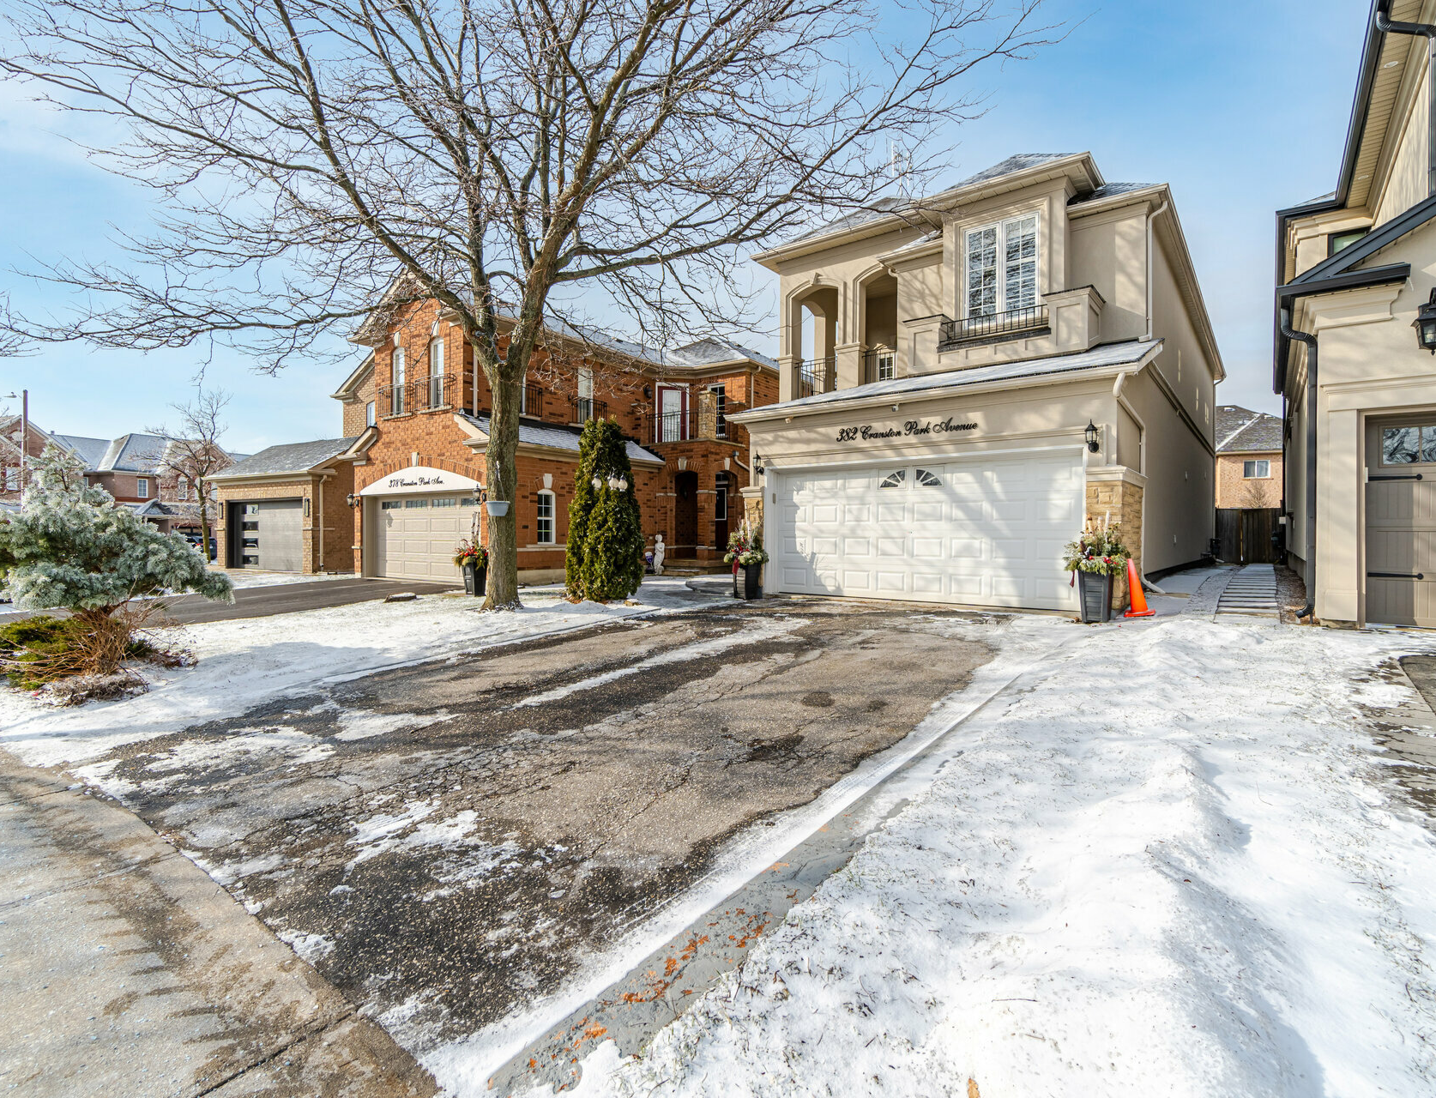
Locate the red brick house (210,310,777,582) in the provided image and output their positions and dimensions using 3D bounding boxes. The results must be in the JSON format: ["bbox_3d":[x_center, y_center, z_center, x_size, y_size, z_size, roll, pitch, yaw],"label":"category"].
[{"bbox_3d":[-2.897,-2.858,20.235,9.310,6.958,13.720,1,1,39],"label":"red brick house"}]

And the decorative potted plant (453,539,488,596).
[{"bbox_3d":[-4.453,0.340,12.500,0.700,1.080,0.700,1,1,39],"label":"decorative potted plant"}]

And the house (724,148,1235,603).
[{"bbox_3d":[7.416,-3.194,16.165,6.550,7.900,16.250,1,1,39],"label":"house"}]

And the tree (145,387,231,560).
[{"bbox_3d":[-21.526,-3.073,28.000,2.900,7.100,2.900,1,1,39],"label":"tree"}]

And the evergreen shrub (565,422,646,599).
[{"bbox_3d":[-1.925,-0.664,11.600,1.350,3.050,1.300,0,1,0],"label":"evergreen shrub"}]

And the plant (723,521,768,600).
[{"bbox_3d":[0.450,0.188,11.150,0.700,1.270,0.700,1,1,39],"label":"plant"}]

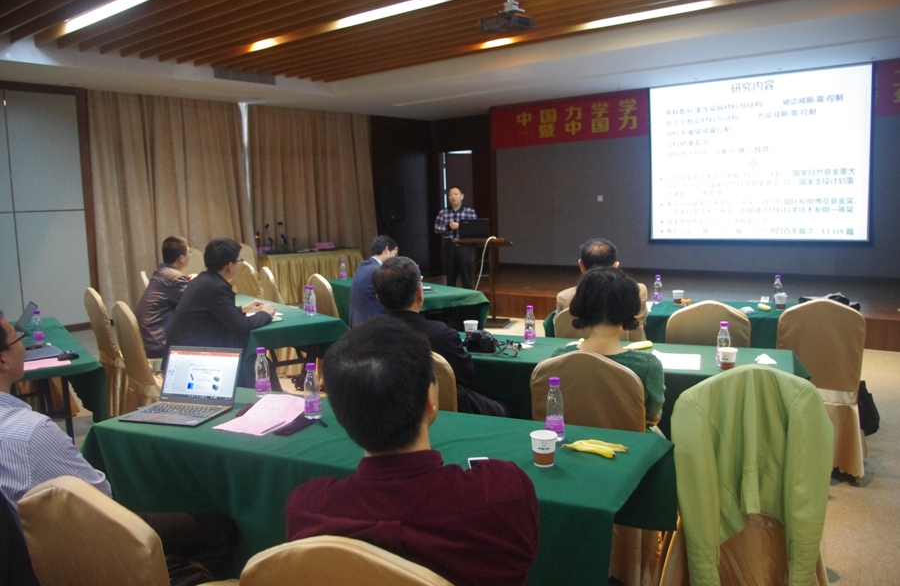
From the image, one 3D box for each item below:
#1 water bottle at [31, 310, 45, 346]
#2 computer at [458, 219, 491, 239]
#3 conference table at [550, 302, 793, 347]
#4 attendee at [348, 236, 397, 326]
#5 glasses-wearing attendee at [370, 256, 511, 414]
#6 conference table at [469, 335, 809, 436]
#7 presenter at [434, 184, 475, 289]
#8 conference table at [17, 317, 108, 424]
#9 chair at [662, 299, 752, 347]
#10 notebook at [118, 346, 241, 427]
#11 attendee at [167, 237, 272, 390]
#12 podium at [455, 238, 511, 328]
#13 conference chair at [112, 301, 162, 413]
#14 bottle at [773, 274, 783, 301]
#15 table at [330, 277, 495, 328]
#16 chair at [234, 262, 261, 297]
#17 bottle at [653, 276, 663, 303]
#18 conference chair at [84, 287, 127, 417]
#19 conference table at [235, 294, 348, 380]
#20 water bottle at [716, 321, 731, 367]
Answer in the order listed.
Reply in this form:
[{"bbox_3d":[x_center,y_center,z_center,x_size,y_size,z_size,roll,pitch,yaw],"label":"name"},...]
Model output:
[{"bbox_3d":[-2.362,0.193,4.285,0.060,0.198,0.060,-2,7,0],"label":"water bottle"},{"bbox_3d":[0.323,-0.788,9.145,0.370,0.240,0.300,0,7,16],"label":"computer"},{"bbox_3d":[1.647,0.474,4.878,1.820,0.750,0.640,2,8,26],"label":"conference table"},{"bbox_3d":[-0.576,0.132,6.343,0.750,1.245,0.500,-7,9,-35],"label":"attendee"},{"bbox_3d":[-0.007,0.465,3.366,0.520,1.250,0.780,4,9,37],"label":"glasses-wearing attendee"},{"bbox_3d":[0.670,0.624,3.642,1.920,0.680,0.680,2,8,26],"label":"conference table"},{"bbox_3d":[0.076,-0.480,9.369,0.540,1.700,0.360,0,7,14],"label":"presenter"},{"bbox_3d":[-2.525,0.641,4.378,0.620,0.700,1.880,-6,8,-34],"label":"conference table"},{"bbox_3d":[1.462,0.482,4.143,0.470,0.945,0.580,2,8,27],"label":"chair"},{"bbox_3d":[-0.986,0.334,2.765,0.331,0.216,0.323,1,8,17],"label":"notebook"},{"bbox_3d":[-1.452,0.308,4.745,0.850,1.300,0.560,-7,9,-36],"label":"attendee"},{"bbox_3d":[0.381,-0.117,9.038,0.660,1.050,0.450,1,7,19],"label":"podium"},{"bbox_3d":[-1.836,0.499,4.892,0.560,0.960,0.440,-7,9,-37],"label":"conference chair"},{"bbox_3d":[2.178,-0.015,4.980,0.060,0.200,0.060,2,8,27],"label":"bottle"},{"bbox_3d":[-0.503,0.233,6.910,0.670,0.600,1.870,-6,8,-33],"label":"table"},{"bbox_3d":[-1.955,0.110,7.921,0.560,0.930,0.450,-8,9,-40],"label":"chair"},{"bbox_3d":[1.457,-0.026,5.234,0.061,0.200,0.061,-2,7,0],"label":"bottle"},{"bbox_3d":[-2.335,0.415,5.596,0.580,0.950,0.460,-6,8,-34],"label":"conference chair"},{"bbox_3d":[-1.487,0.429,5.600,0.680,0.600,1.900,-7,9,-34],"label":"conference table"},{"bbox_3d":[1.221,0.220,3.329,0.061,0.200,0.061,-2,7,0],"label":"water bottle"}]

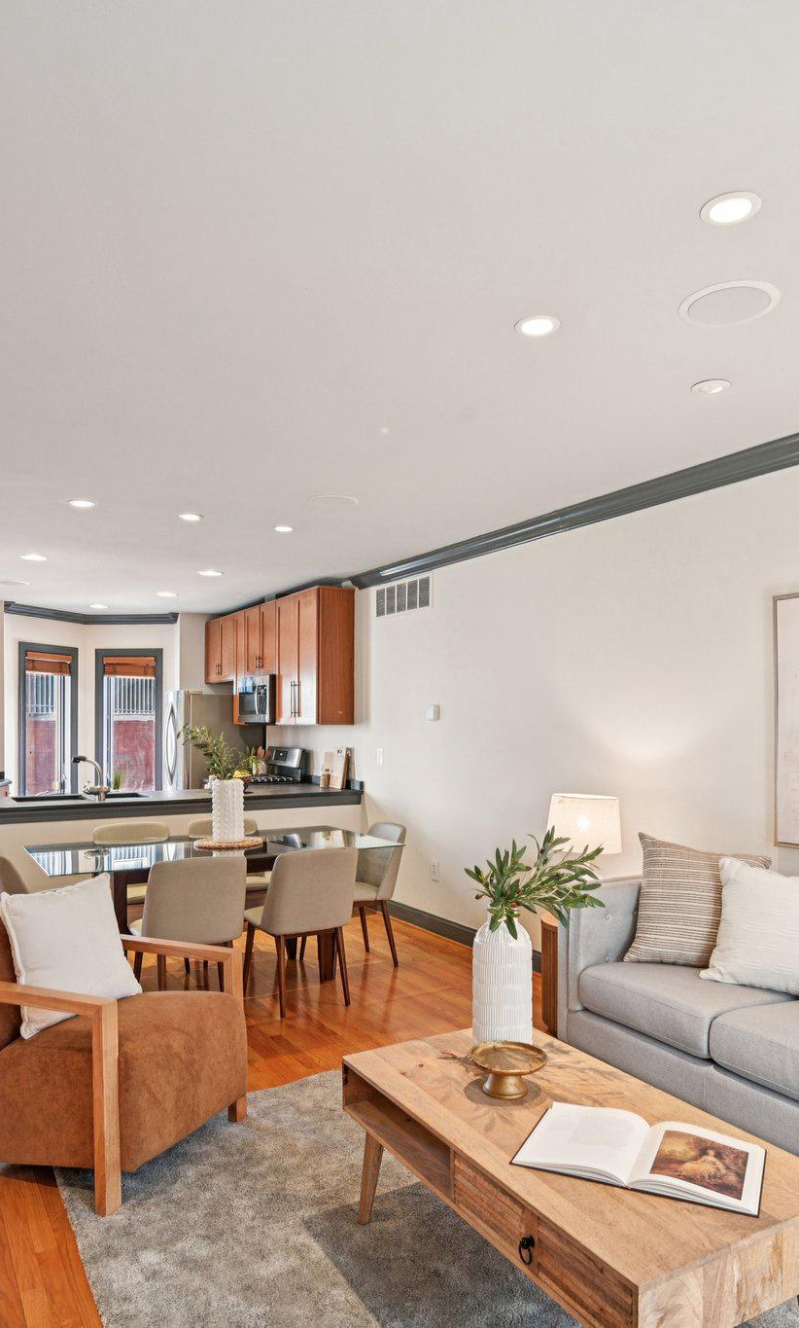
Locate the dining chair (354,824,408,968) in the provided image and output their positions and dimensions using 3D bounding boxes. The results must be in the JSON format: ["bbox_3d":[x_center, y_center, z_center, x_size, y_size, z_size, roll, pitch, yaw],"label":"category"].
[{"bbox_3d":[-0.300,1.374,5.237,0.560,0.820,0.480,2,-4,-31],"label":"dining chair"}]

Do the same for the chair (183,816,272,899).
[{"bbox_3d":[-0.989,1.387,5.429,0.480,0.810,0.560,2,-4,-31],"label":"chair"}]

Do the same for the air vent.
[{"bbox_3d":[0.007,-0.474,6.302,0.030,0.215,0.822,1,-3,-30],"label":"air vent"}]

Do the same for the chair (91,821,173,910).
[{"bbox_3d":[-1.520,1.352,5.210,0.480,0.800,0.530,1,-3,-29],"label":"chair"}]

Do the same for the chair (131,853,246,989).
[{"bbox_3d":[-1.047,1.309,4.291,0.480,0.810,0.560,2,-4,-31],"label":"chair"}]

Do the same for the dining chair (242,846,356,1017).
[{"bbox_3d":[-0.533,1.330,4.588,0.480,0.810,0.560,2,-4,-31],"label":"dining chair"}]

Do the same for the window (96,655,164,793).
[{"bbox_3d":[-3.020,0.657,9.870,0.760,1.620,0.130,-1,-3,10],"label":"window"}]

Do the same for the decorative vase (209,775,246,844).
[{"bbox_3d":[-0.936,0.800,4.850,0.182,0.345,0.182,1,-3,-29],"label":"decorative vase"}]

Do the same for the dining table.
[{"bbox_3d":[-0.990,1.347,4.720,1.780,0.743,0.995,1,-3,-29],"label":"dining table"}]

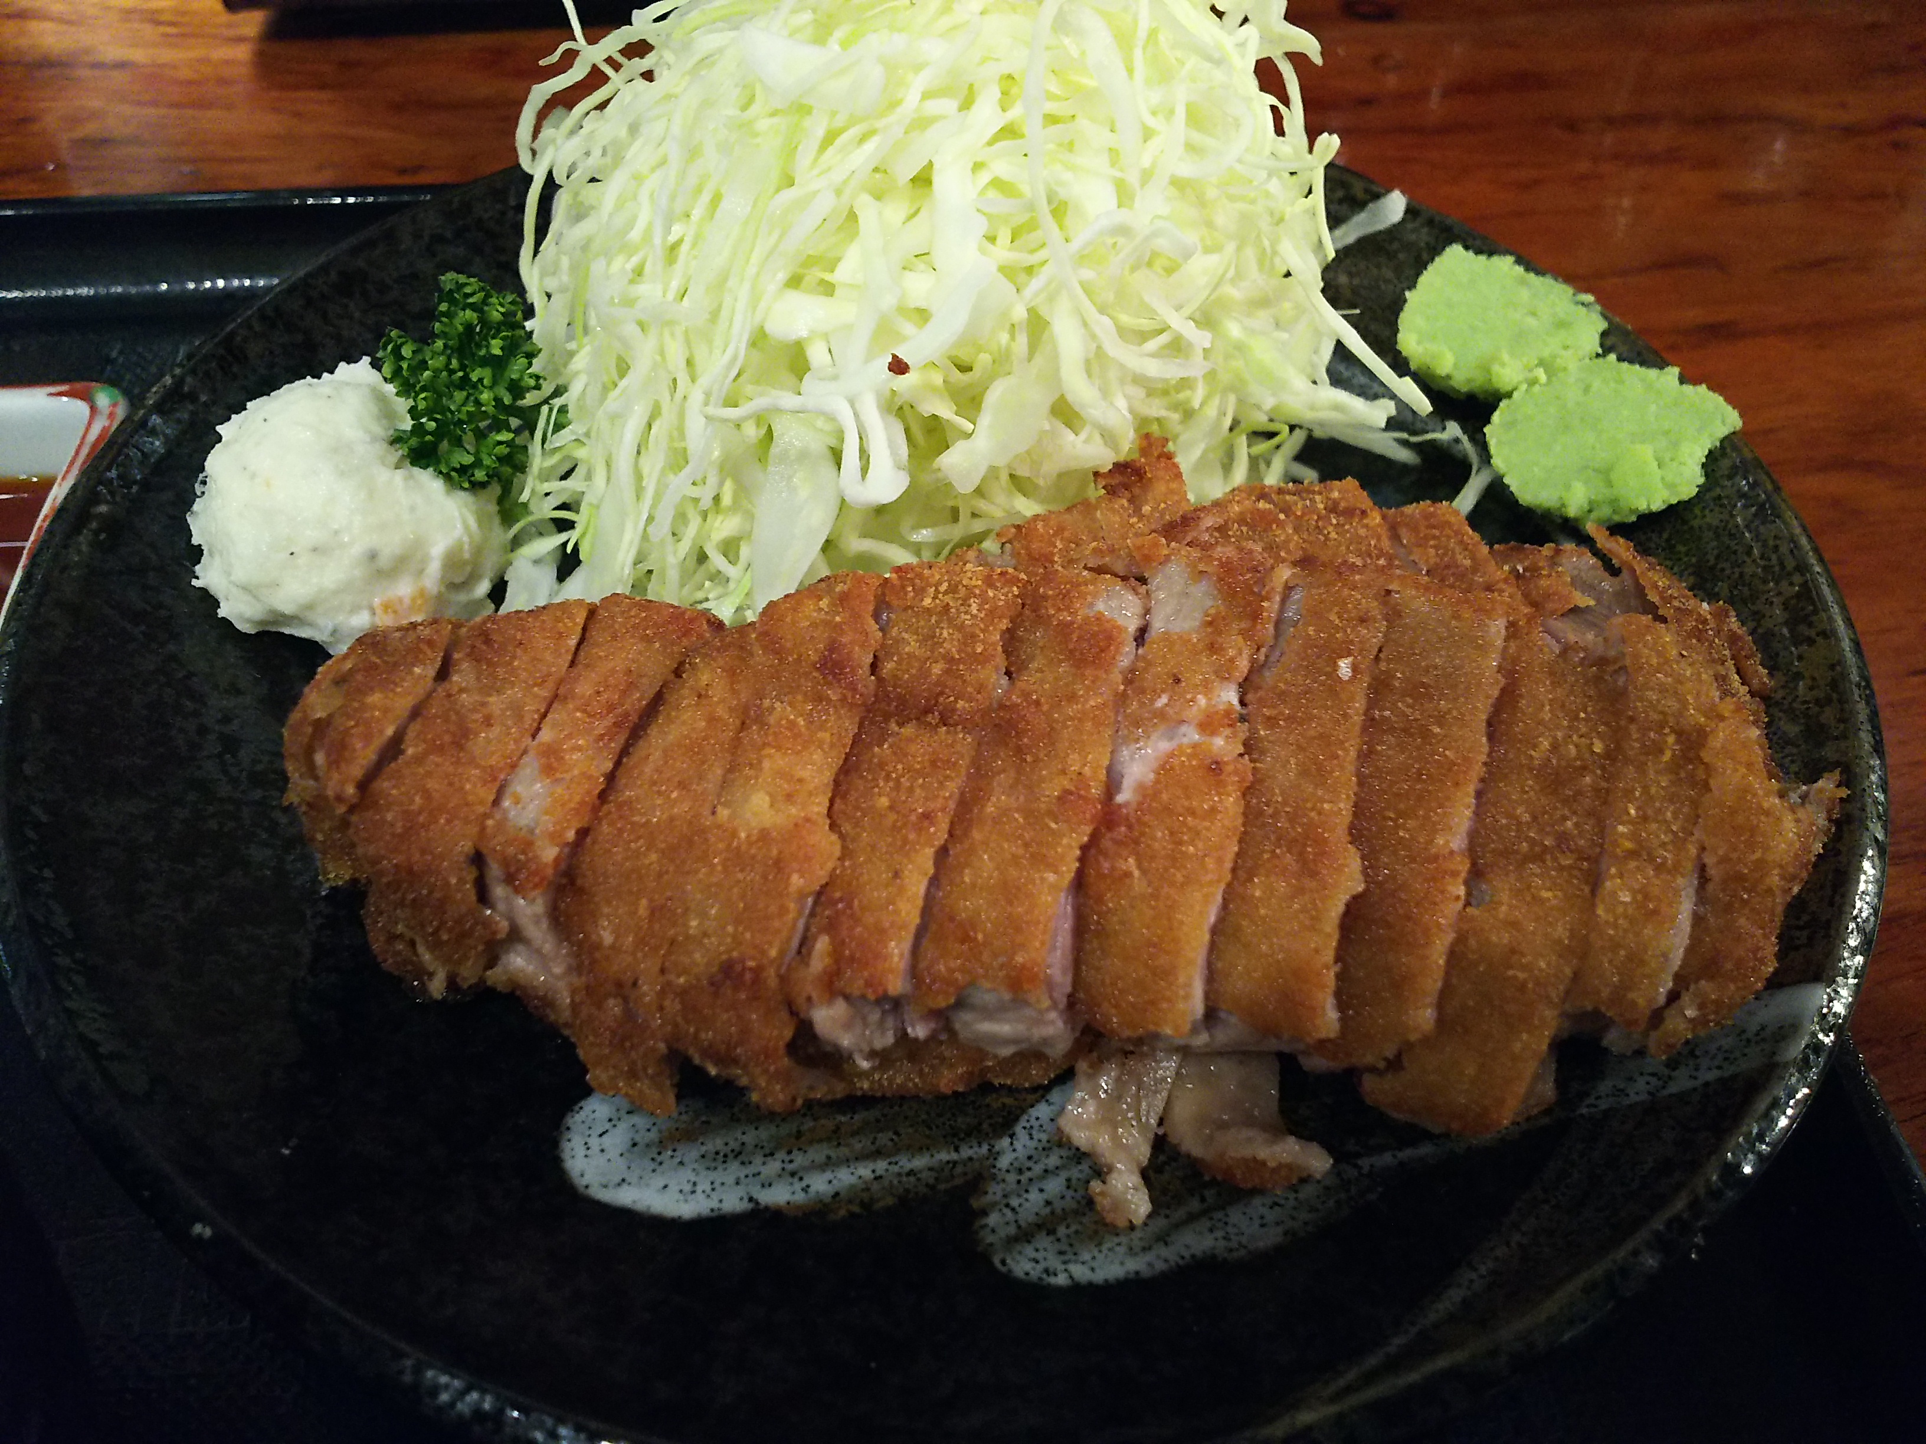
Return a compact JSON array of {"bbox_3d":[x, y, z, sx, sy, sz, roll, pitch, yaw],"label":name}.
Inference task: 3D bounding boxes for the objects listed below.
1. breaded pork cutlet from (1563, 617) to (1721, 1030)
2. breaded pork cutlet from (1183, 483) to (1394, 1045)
[{"bbox_3d":[0.093,0.011,0.196,0.013,0.021,0.055,18,52,13],"label":"breaded pork cutlet"},{"bbox_3d":[0.047,0.001,0.203,0.016,0.022,0.085,12,51,9],"label":"breaded pork cutlet"}]

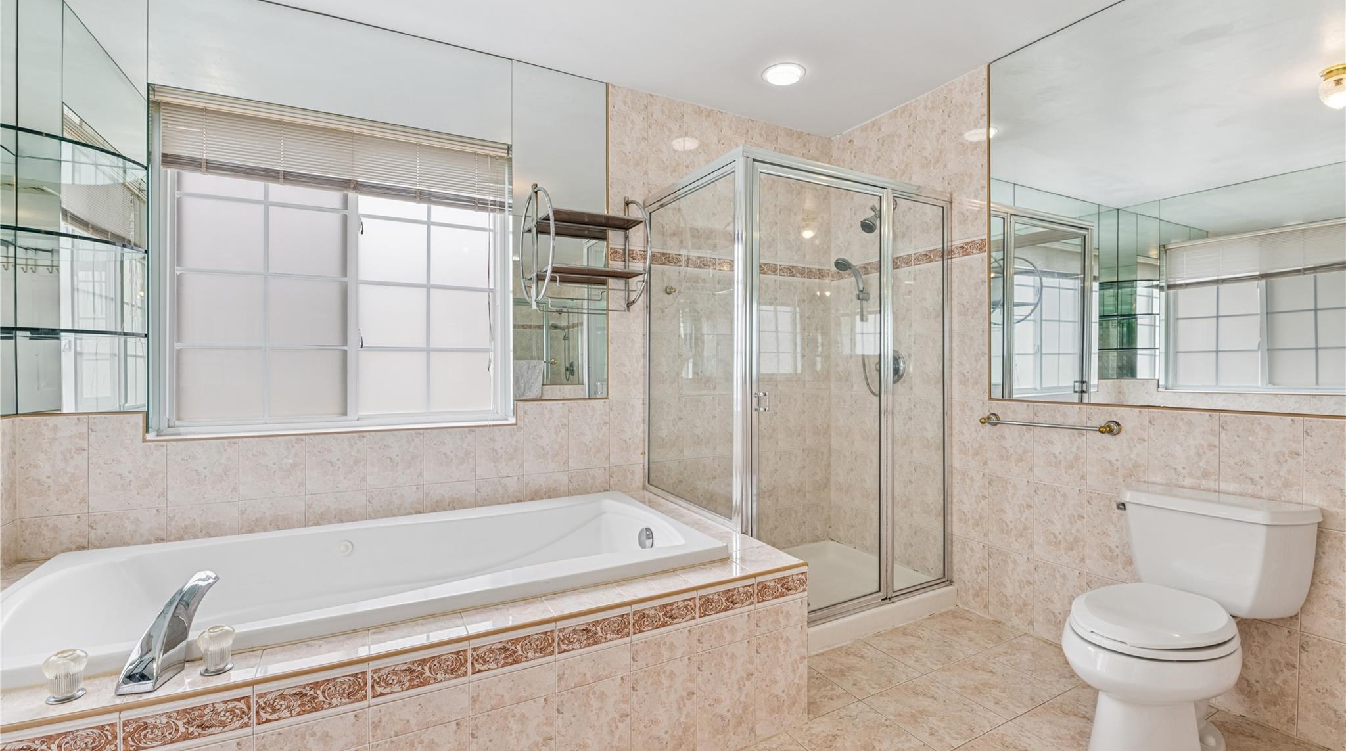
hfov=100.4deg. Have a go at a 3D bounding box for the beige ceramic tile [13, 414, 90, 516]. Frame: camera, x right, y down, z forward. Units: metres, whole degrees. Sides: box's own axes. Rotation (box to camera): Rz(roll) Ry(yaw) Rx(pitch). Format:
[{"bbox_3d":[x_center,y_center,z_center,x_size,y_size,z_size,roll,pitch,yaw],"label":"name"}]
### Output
[{"bbox_3d":[-2.035,0.298,1.845,0.168,0.330,0.010,0,0,-27],"label":"beige ceramic tile"}]

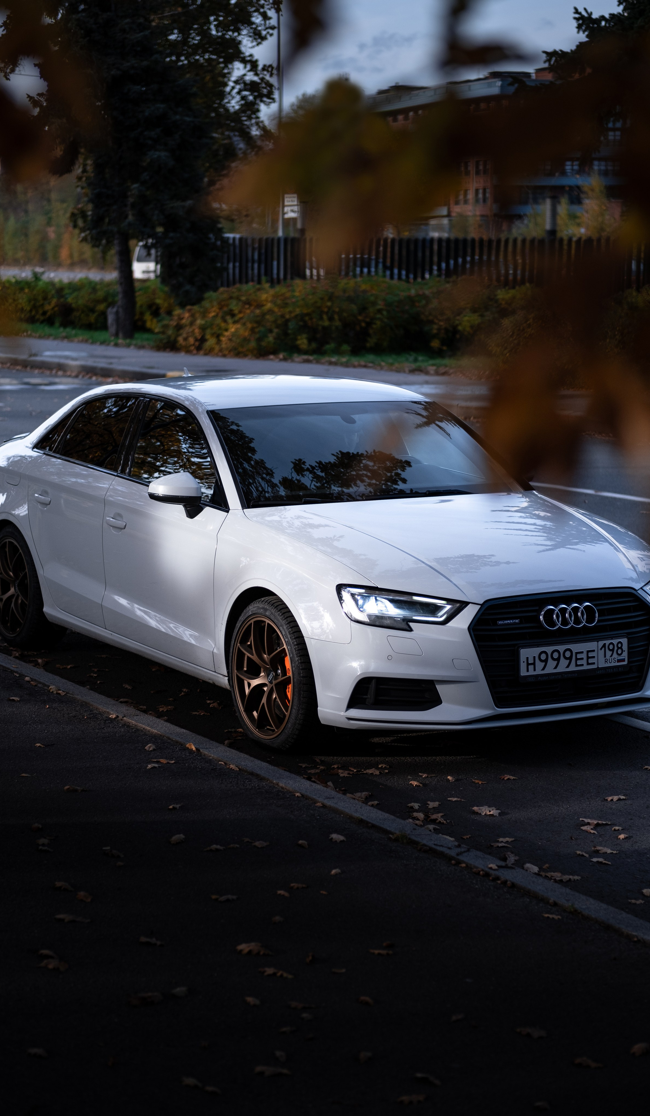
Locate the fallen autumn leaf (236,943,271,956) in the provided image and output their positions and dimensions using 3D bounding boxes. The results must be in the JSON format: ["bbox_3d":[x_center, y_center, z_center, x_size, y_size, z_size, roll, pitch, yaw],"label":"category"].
[{"bbox_3d":[-0.205,1.137,6.736,0.102,0.022,0.058,2,8,12],"label":"fallen autumn leaf"}]

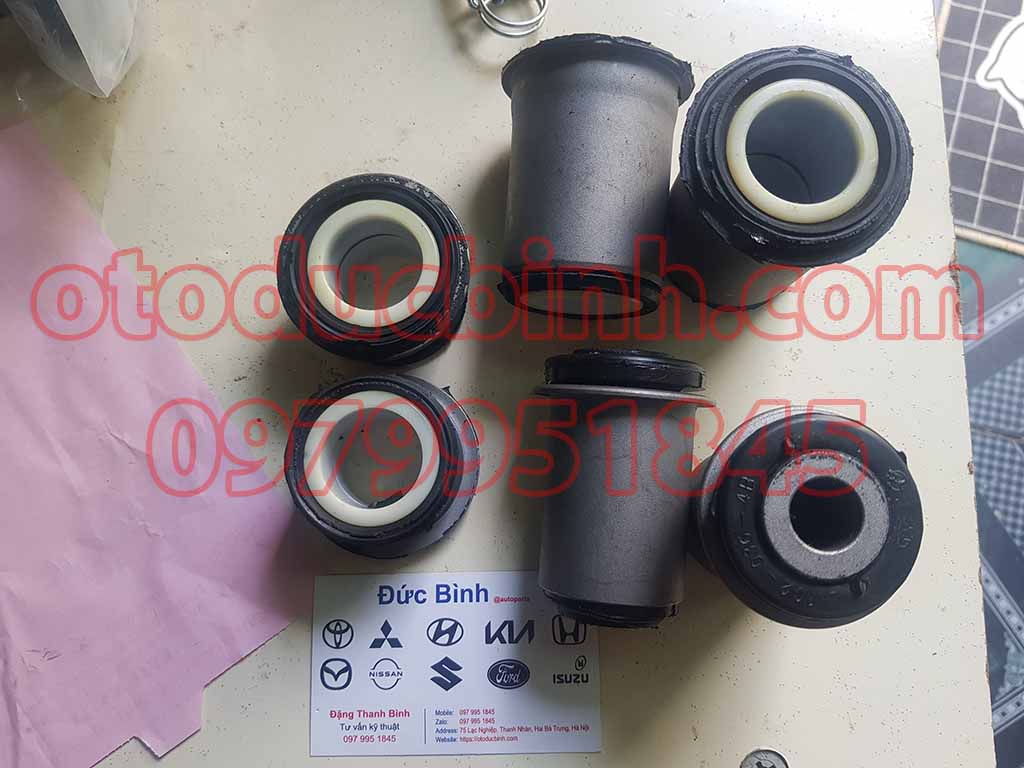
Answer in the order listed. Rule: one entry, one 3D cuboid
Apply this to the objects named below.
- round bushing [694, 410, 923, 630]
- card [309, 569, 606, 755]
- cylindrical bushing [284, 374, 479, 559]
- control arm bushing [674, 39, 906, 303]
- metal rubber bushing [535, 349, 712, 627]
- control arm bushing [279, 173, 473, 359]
[{"bbox_3d":[0.069,0.035,0.207,0.051,0.080,0.051,0,81,1],"label":"round bushing"},{"bbox_3d":[-0.018,0.087,0.241,0.090,0.001,0.055,-1,81,1],"label":"card"},{"bbox_3d":[-0.040,0.024,0.236,0.058,0.031,0.058,0,81,1],"label":"cylindrical bushing"},{"bbox_3d":[0.073,-0.053,0.227,0.060,0.069,0.060,0,81,1],"label":"control arm bushing"},{"bbox_3d":[0.031,0.032,0.226,0.051,0.051,0.080,5,85,2],"label":"metal rubber bushing"},{"bbox_3d":[-0.041,-0.033,0.245,0.058,0.031,0.058,0,81,1],"label":"control arm bushing"}]

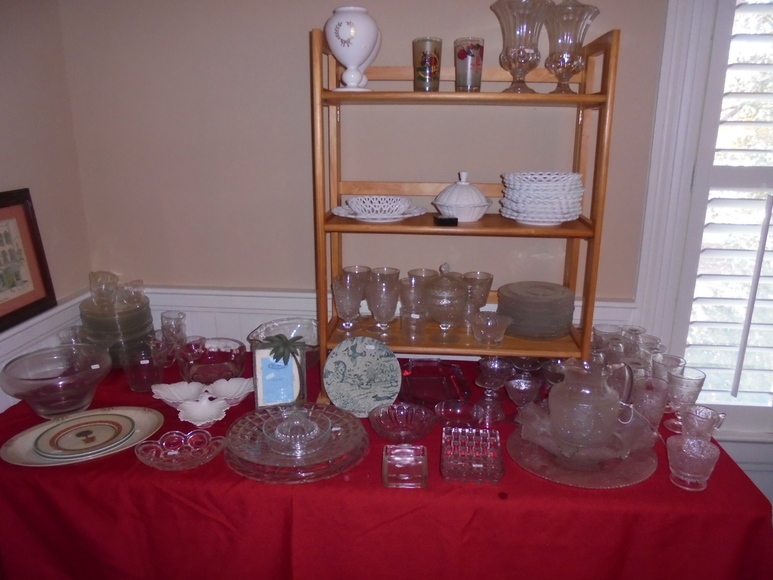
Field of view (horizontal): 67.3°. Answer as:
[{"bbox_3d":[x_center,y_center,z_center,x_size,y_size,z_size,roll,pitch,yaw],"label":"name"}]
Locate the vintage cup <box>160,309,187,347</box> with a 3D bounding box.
[{"bbox_3d":[-0.671,0.129,1.835,0.078,0.105,0.078,1,14,4],"label":"vintage cup"}]

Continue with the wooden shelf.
[{"bbox_3d":[0.183,-0.170,1.558,0.700,0.934,0.257,1,15,4],"label":"wooden shelf"}]

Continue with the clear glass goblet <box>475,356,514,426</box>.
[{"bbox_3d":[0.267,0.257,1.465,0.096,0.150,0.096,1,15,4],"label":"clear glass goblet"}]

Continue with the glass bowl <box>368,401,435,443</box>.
[{"bbox_3d":[0.039,0.326,1.400,0.162,0.046,0.162,0,15,0],"label":"glass bowl"}]

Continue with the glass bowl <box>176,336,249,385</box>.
[{"bbox_3d":[-0.520,0.216,1.729,0.203,0.087,0.203,0,15,0],"label":"glass bowl"}]

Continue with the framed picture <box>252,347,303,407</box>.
[{"bbox_3d":[-0.282,0.221,1.540,0.137,0.178,0.032,-2,8,-10],"label":"framed picture"}]

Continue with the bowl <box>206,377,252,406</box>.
[{"bbox_3d":[-0.419,0.280,1.568,0.142,0.046,0.122,-8,16,-30],"label":"bowl"}]

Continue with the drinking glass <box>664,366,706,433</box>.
[{"bbox_3d":[0.732,0.273,1.430,0.088,0.143,0.088,1,15,4],"label":"drinking glass"}]

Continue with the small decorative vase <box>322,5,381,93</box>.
[{"bbox_3d":[-0.086,-0.580,1.425,0.136,0.198,0.136,3,15,9],"label":"small decorative vase"}]

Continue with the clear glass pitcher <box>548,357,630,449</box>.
[{"bbox_3d":[0.455,0.259,1.316,0.188,0.165,0.152,0,15,0],"label":"clear glass pitcher"}]

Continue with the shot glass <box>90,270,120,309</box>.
[{"bbox_3d":[-0.886,0.004,1.831,0.086,0.104,0.086,1,15,4],"label":"shot glass"}]

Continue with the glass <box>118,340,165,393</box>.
[{"bbox_3d":[-0.689,0.218,1.646,0.120,0.122,0.120,1,15,4],"label":"glass"}]

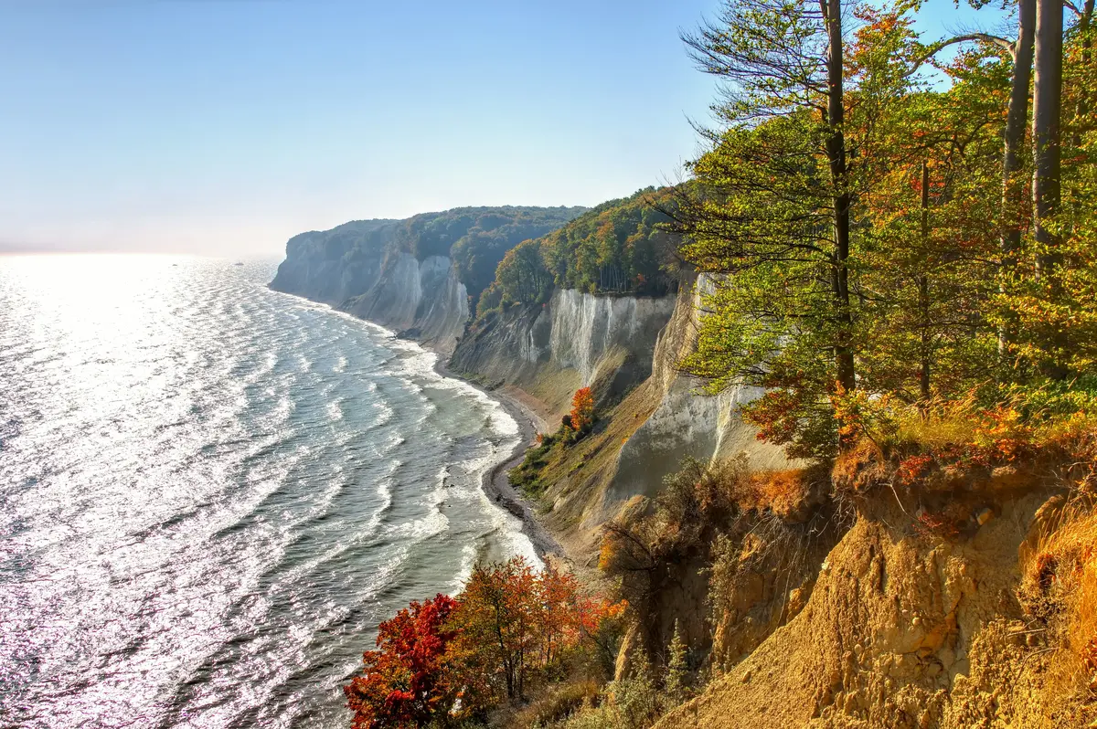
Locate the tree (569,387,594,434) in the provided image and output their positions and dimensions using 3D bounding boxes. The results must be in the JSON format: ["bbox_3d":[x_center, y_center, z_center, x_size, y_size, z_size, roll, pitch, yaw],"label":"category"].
[{"bbox_3d":[8.321,11.855,205.000,6.100,11.800,6.000,0,8,0],"label":"tree"}]

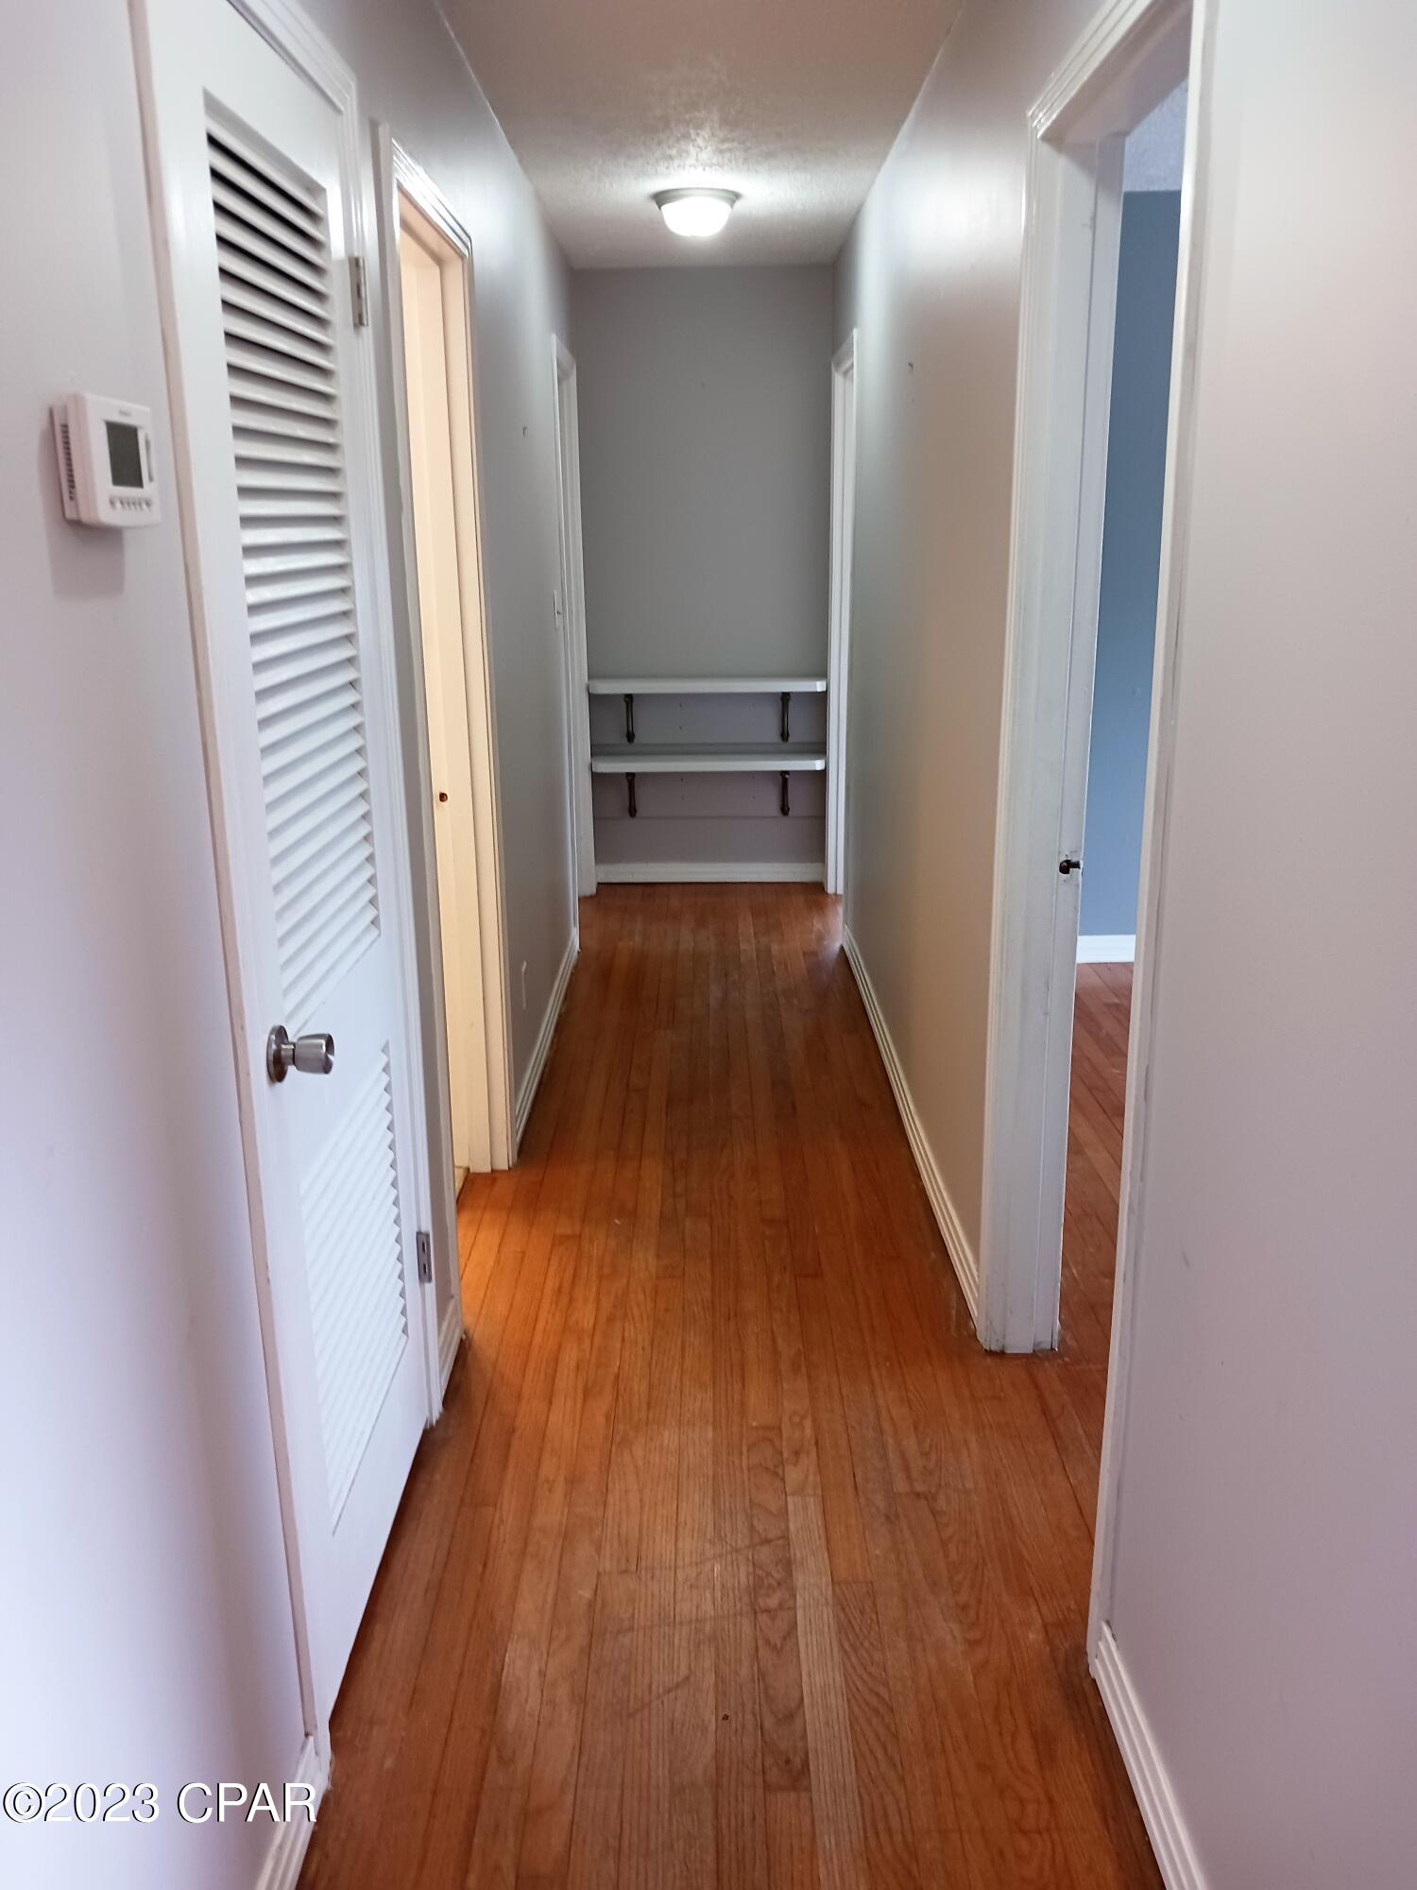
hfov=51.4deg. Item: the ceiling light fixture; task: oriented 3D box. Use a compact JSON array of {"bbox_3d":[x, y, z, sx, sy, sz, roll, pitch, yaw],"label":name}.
[{"bbox_3d":[-0.033,-2.195,4.436,0.257,0.110,0.257,-1,16,0],"label":"ceiling light fixture"}]

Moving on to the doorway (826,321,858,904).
[{"bbox_3d":[0.548,-1.105,5.474,0.130,2.090,0.880,-1,16,0],"label":"doorway"}]

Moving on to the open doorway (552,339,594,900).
[{"bbox_3d":[-0.557,-1.088,5.470,0.130,2.090,0.880,-1,16,0],"label":"open doorway"}]

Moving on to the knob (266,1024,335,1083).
[{"bbox_3d":[-0.469,0.126,1.699,0.066,0.063,0.063,-1,16,0],"label":"knob"}]

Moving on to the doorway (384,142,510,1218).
[{"bbox_3d":[-0.548,-0.363,2.942,0.130,2.090,0.860,-1,16,0],"label":"doorway"}]

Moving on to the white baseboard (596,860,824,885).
[{"bbox_3d":[0.005,-0.305,6.337,0.985,0.090,0.018,-1,16,0],"label":"white baseboard"}]

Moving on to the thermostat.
[{"bbox_3d":[-0.489,-0.392,1.202,0.033,0.096,0.130,-1,16,0],"label":"thermostat"}]

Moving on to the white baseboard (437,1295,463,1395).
[{"bbox_3d":[-0.477,0.750,2.685,0.018,0.090,0.220,-1,16,0],"label":"white baseboard"}]

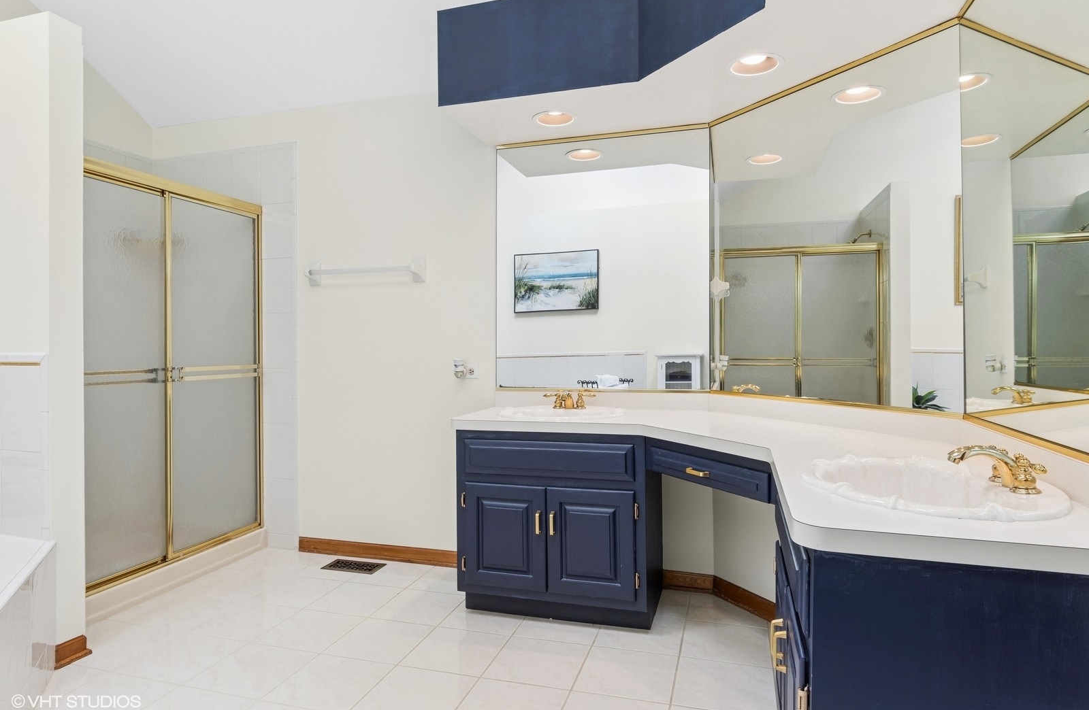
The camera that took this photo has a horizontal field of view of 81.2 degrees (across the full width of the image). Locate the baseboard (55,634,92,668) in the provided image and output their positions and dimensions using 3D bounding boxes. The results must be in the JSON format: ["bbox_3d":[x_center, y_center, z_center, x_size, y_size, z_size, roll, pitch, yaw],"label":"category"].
[{"bbox_3d":[-1.661,1.038,2.230,0.026,0.079,0.118,0,1,16],"label":"baseboard"}]

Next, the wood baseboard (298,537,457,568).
[{"bbox_3d":[-0.764,1.016,3.253,1.127,0.082,0.025,0,1,16],"label":"wood baseboard"}]

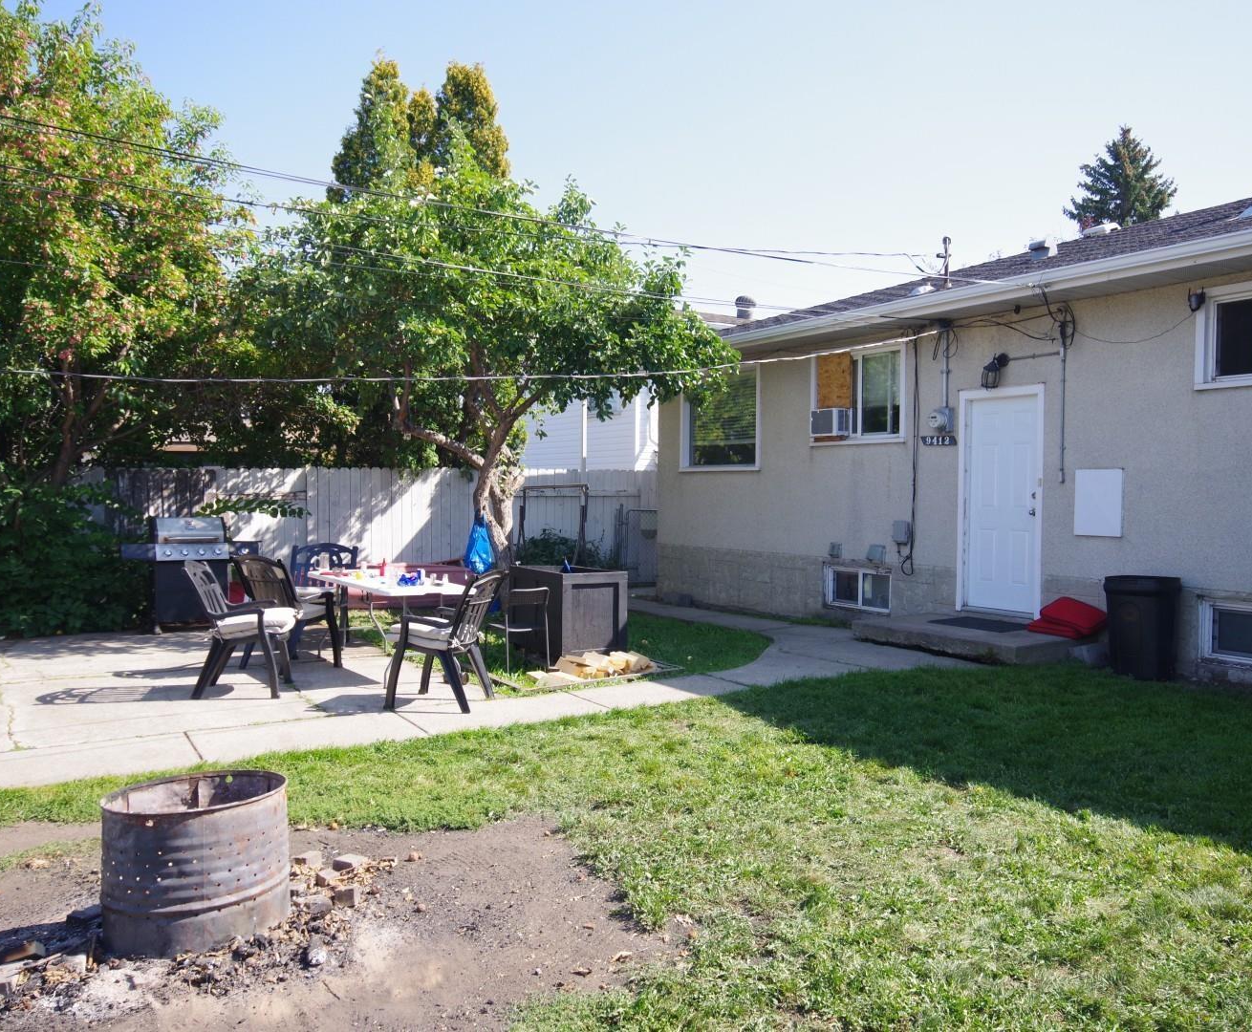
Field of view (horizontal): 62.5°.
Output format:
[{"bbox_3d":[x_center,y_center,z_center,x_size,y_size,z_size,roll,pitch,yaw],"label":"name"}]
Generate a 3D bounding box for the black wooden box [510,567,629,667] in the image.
[{"bbox_3d":[-0.525,0.867,9.353,0.650,0.769,1.002,0,2,-32],"label":"black wooden box"}]

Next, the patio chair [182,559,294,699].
[{"bbox_3d":[-2.777,0.802,7.430,0.654,0.918,0.570,0,1,-8],"label":"patio chair"}]

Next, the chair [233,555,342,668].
[{"bbox_3d":[-2.759,0.781,8.424,0.570,0.918,0.654,1,1,33],"label":"chair"}]

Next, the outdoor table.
[{"bbox_3d":[-1.898,0.884,8.328,0.740,0.733,1.859,0,1,-35],"label":"outdoor table"}]

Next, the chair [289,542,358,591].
[{"bbox_3d":[-2.868,0.751,9.768,0.580,0.920,0.630,1,1,-3],"label":"chair"}]

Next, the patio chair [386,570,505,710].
[{"bbox_3d":[-1.216,0.826,7.054,0.654,0.918,0.570,1,1,14],"label":"patio chair"}]

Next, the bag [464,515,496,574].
[{"bbox_3d":[-1.693,0.318,11.910,0.360,0.660,0.280,0,1,-8],"label":"bag"}]

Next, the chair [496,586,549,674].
[{"bbox_3d":[-0.914,0.904,8.651,0.460,0.700,0.480,0,1,-37],"label":"chair"}]

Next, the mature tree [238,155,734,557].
[{"bbox_3d":[-1.585,-1.468,11.772,5.600,5.300,5.200,1,1,0],"label":"mature tree"}]

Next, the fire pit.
[{"bbox_3d":[-1.444,1.154,3.485,0.585,0.455,0.585,-2,-1,-23],"label":"fire pit"}]

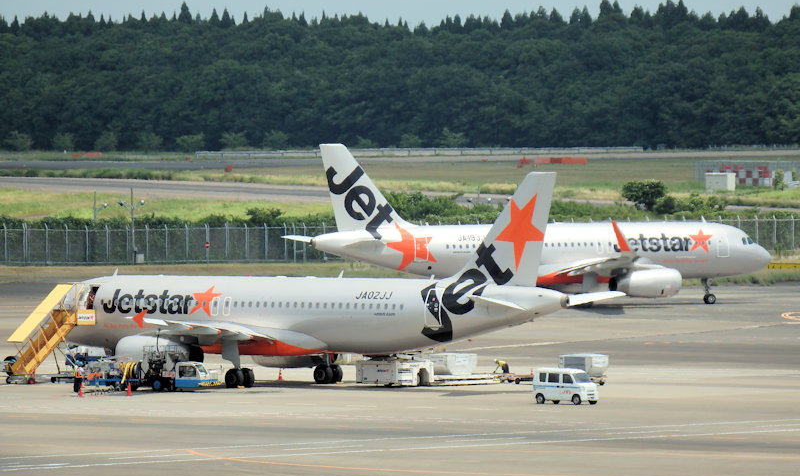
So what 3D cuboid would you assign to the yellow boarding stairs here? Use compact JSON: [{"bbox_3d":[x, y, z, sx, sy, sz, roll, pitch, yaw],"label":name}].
[{"bbox_3d":[-19.642,5.328,481.560,1.900,5.450,6.200,1,2,39],"label":"yellow boarding stairs"}]

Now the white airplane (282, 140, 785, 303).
[{"bbox_3d":[10.407,-0.936,620.639,37.570,11.760,35.800,-1,1,-29],"label":"white airplane"}]

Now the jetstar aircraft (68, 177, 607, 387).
[{"bbox_3d":[-5.583,2.234,476.555,37.570,11.760,34.100,1,2,39],"label":"jetstar aircraft"}]

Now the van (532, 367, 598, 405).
[{"bbox_3d":[8.680,7.721,452.771,3.395,1.890,1.475,1,2,38],"label":"van"}]

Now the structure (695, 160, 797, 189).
[{"bbox_3d":[45.368,-8.207,1138.000,12.800,3.600,8.000,0,1,0],"label":"structure"}]

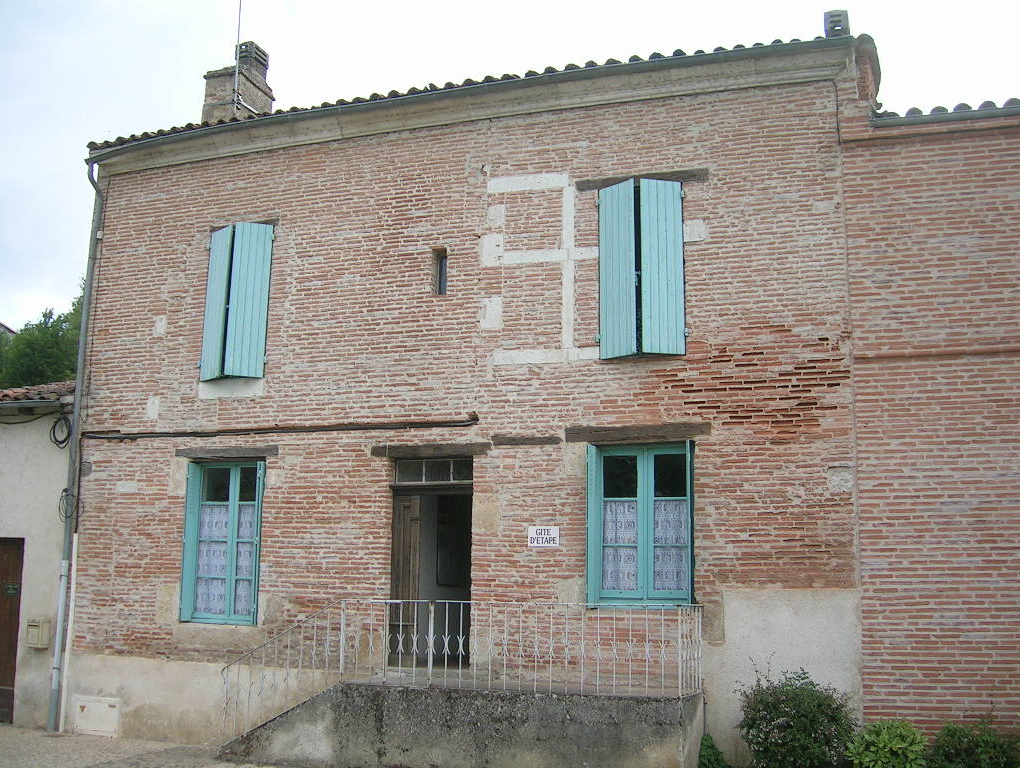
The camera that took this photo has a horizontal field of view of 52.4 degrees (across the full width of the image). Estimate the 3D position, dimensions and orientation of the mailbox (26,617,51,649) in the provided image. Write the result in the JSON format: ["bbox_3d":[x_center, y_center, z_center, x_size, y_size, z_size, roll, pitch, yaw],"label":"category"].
[{"bbox_3d":[-6.549,3.476,14.349,0.230,0.360,0.180,-2,-10,18],"label":"mailbox"}]

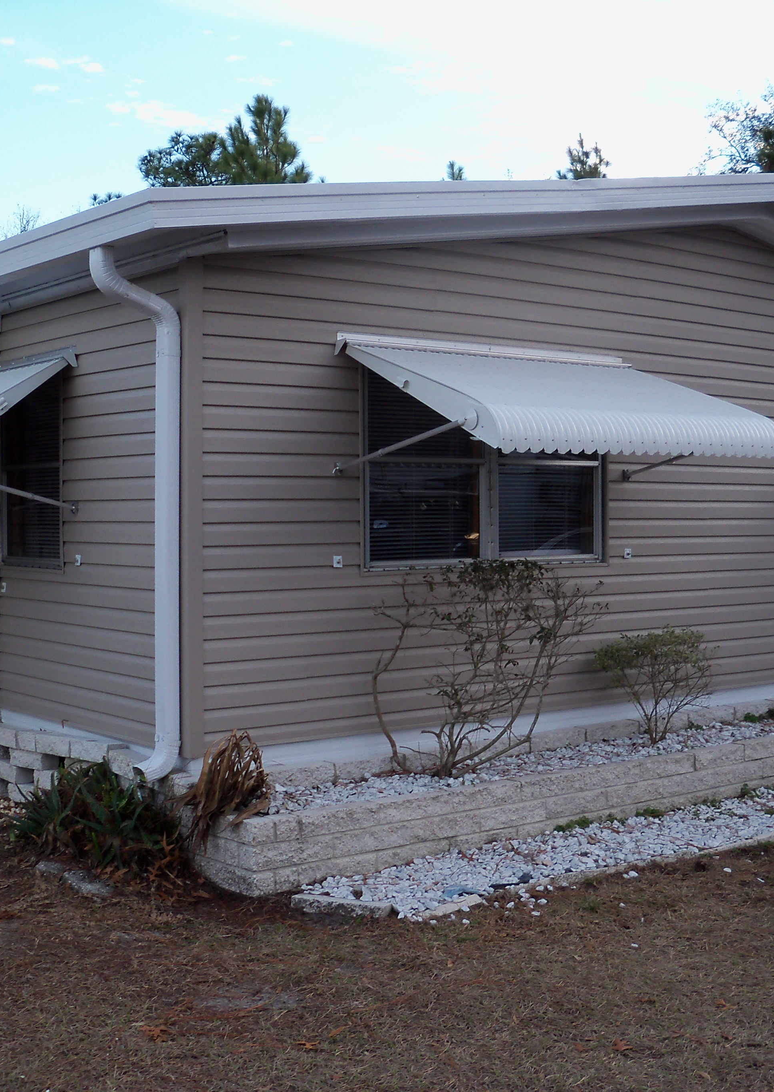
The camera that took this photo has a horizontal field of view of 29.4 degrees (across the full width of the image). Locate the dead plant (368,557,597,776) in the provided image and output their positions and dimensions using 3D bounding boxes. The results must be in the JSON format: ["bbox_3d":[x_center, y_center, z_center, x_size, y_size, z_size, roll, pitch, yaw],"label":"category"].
[{"bbox_3d":[0.492,0.545,6.815,1.129,1.010,0.713,-1,2,-38],"label":"dead plant"}]

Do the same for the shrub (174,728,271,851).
[{"bbox_3d":[-0.687,0.987,6.001,0.386,0.495,0.376,-1,2,-38],"label":"shrub"}]

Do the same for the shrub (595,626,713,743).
[{"bbox_3d":[1.368,0.719,7.568,0.614,0.614,0.594,0,1,0],"label":"shrub"}]

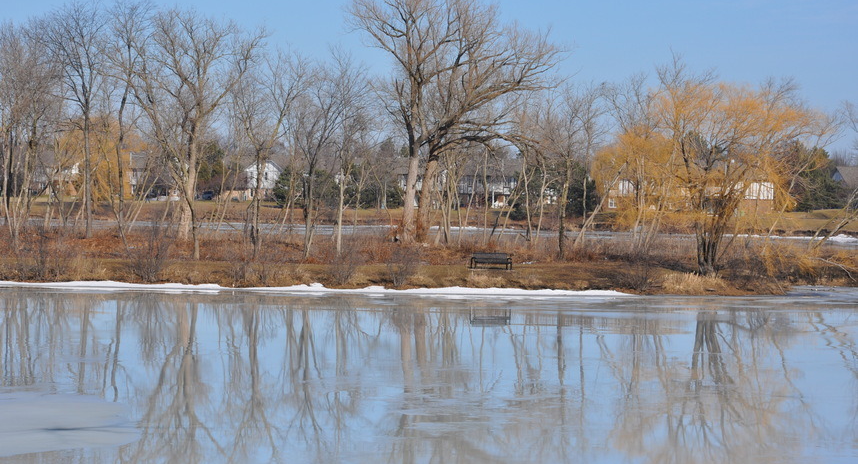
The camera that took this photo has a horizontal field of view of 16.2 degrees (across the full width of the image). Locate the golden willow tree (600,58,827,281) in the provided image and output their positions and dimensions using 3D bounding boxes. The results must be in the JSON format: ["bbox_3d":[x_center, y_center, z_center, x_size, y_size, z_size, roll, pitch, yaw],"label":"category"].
[{"bbox_3d":[14.499,-3.264,153.000,12.040,10.930,10.500,1,1,0],"label":"golden willow tree"}]

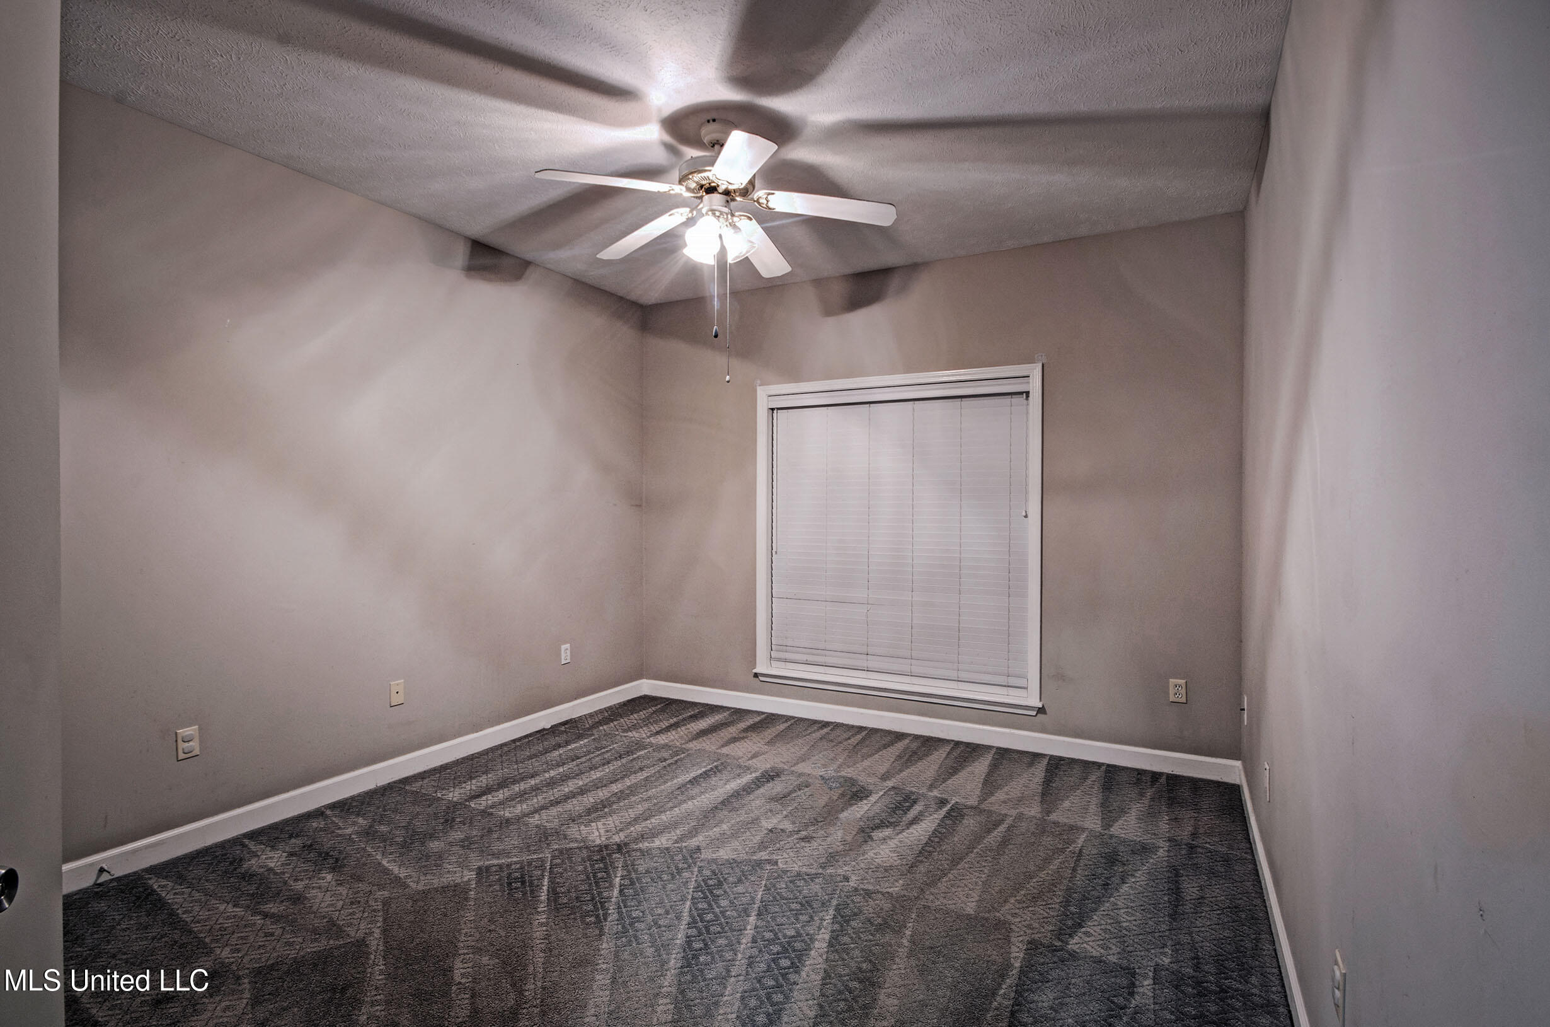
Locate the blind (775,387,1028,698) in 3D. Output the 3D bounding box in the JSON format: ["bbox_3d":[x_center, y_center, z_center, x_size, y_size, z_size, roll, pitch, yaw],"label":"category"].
[{"bbox_3d":[0.696,0.160,3.856,1.570,1.680,0.050,0,0,25],"label":"blind"}]

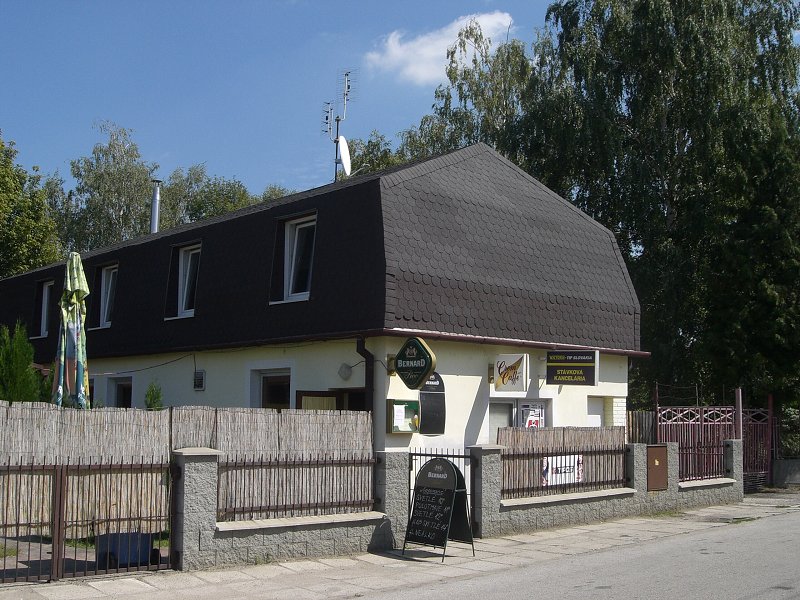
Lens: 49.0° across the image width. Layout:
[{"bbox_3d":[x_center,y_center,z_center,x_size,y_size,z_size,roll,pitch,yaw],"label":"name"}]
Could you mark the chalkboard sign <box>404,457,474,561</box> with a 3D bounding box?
[{"bbox_3d":[0.461,2.439,10.382,0.621,1.145,0.563,-6,-10,44],"label":"chalkboard sign"}]

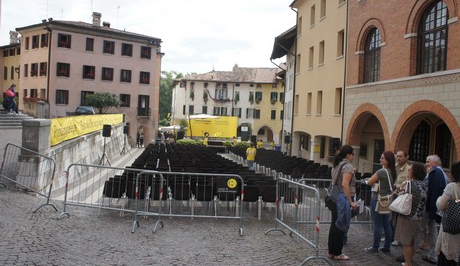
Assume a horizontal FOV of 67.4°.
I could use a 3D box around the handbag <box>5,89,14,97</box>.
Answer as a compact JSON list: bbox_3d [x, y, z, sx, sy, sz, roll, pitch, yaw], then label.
[{"bbox_3d":[-11.514,-2.115,18.000,0.500,0.380,0.260,2,3,-14],"label":"handbag"}]

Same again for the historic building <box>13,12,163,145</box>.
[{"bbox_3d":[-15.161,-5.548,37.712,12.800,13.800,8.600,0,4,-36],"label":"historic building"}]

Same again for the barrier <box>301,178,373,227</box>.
[{"bbox_3d":[2.260,1.490,6.720,2.000,1.100,0.500,2,0,-9],"label":"barrier"}]

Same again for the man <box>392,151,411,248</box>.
[{"bbox_3d":[3.090,1.190,6.200,0.400,1.720,0.520,0,3,-37],"label":"man"}]

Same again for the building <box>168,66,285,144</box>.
[{"bbox_3d":[-0.084,-4.810,57.832,19.500,12.600,10.000,2,3,-1],"label":"building"}]

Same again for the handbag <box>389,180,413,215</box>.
[{"bbox_3d":[2.399,0.912,4.850,0.340,0.450,0.180,4,3,23],"label":"handbag"}]

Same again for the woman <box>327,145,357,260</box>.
[{"bbox_3d":[1.700,1.058,5.200,0.480,1.700,0.480,2,2,0],"label":"woman"}]

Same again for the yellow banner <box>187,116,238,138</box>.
[{"bbox_3d":[-1.930,-0.630,38.000,5.550,2.270,0.100,2,2,-7],"label":"yellow banner"}]

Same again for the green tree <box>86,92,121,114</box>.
[{"bbox_3d":[-10.414,-1.948,28.067,2.750,2.600,2.600,2,3,0],"label":"green tree"}]

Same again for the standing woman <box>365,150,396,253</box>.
[{"bbox_3d":[2.460,1.127,5.620,0.440,1.670,0.460,4,3,26],"label":"standing woman"}]

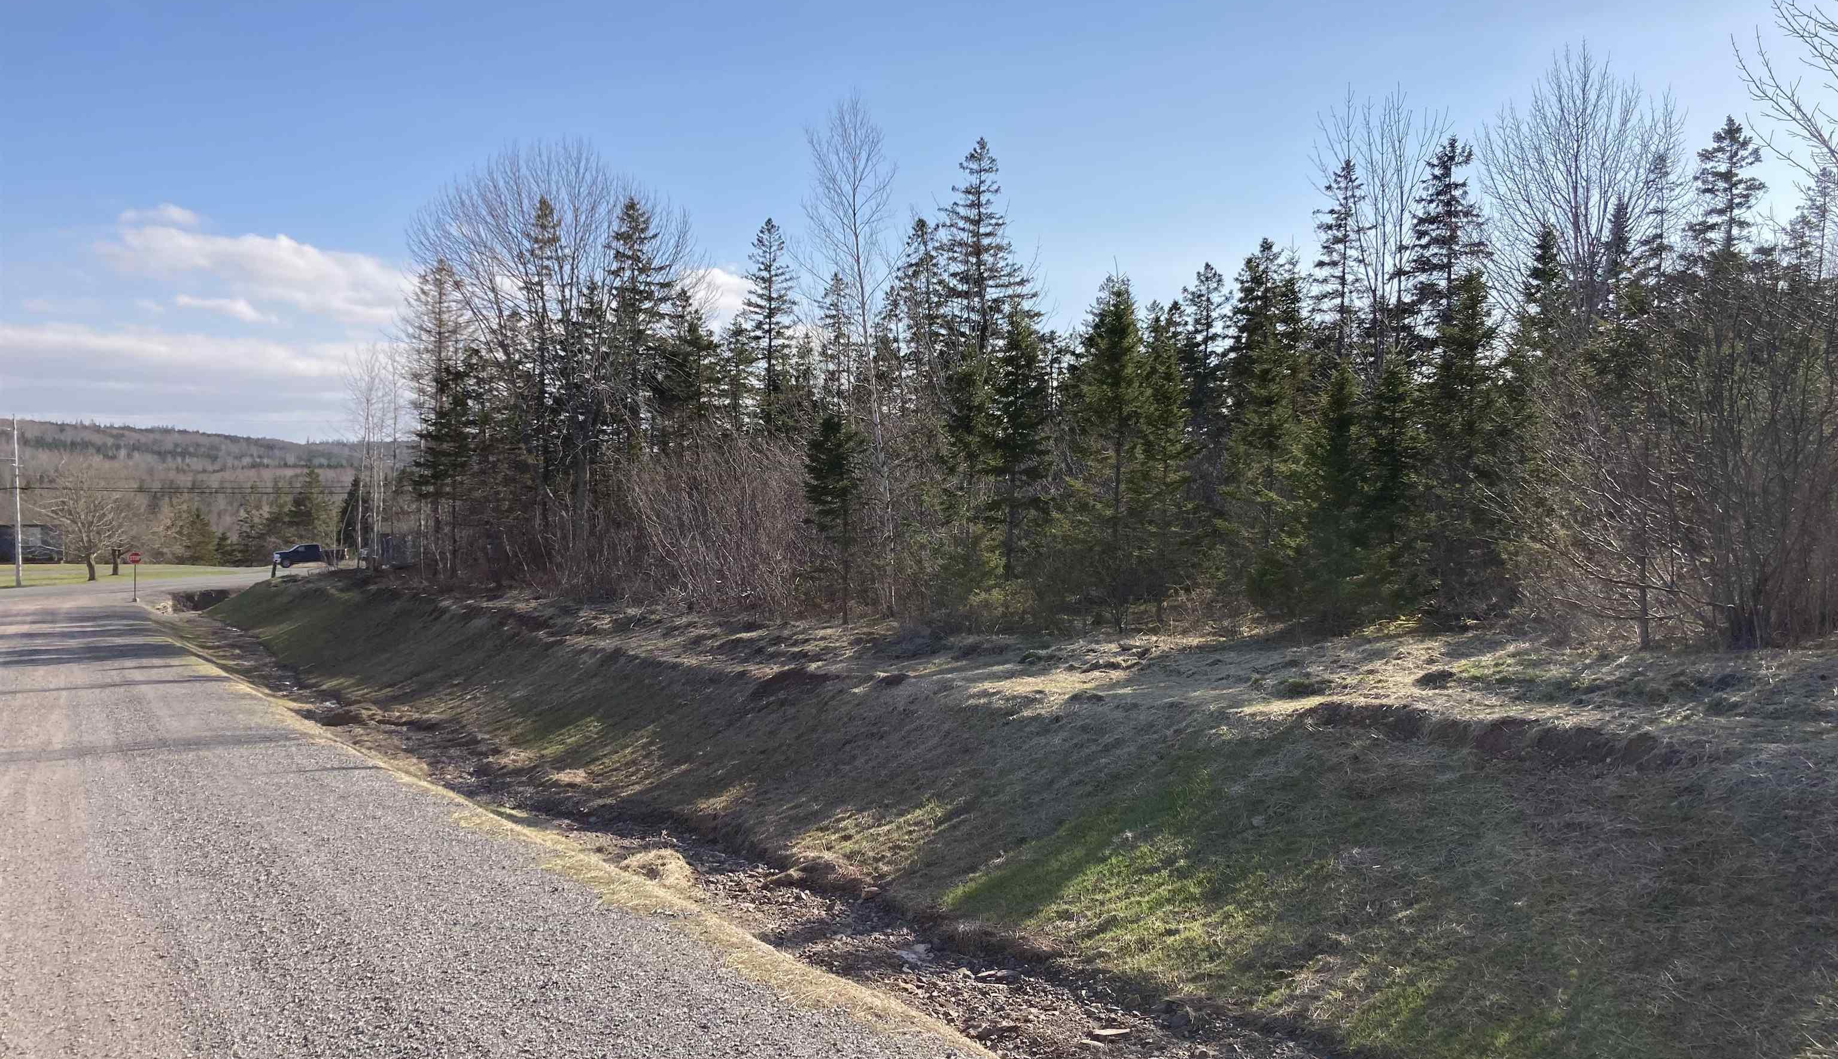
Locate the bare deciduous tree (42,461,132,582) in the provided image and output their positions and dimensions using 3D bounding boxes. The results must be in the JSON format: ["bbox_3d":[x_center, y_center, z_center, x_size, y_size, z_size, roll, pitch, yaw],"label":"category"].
[{"bbox_3d":[-57.847,-0.547,103.000,6.000,8.300,6.000,-1,1,-29],"label":"bare deciduous tree"}]

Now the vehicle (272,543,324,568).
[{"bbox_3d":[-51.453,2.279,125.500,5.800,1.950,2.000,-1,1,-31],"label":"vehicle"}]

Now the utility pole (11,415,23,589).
[{"bbox_3d":[-57.648,-1.789,95.000,0.350,11.000,0.350,-2,1,-31],"label":"utility pole"}]

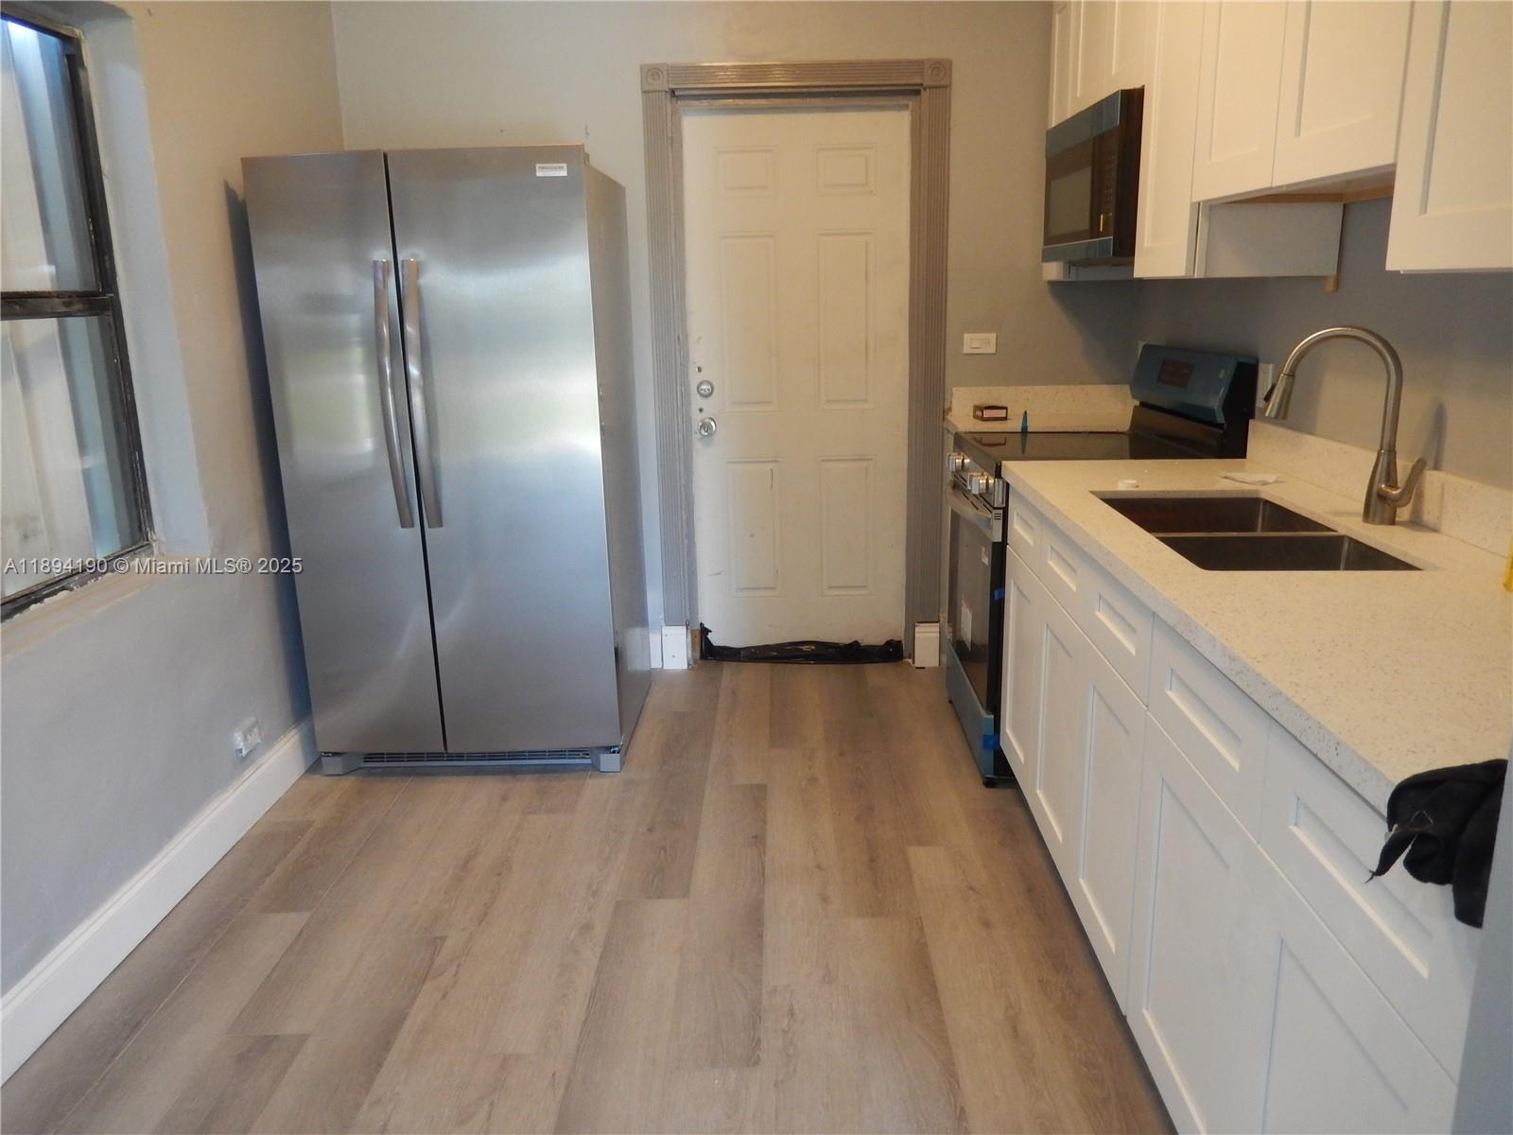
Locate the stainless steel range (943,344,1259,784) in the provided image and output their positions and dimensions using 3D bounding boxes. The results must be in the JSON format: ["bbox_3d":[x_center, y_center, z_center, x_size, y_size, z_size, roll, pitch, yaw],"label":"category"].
[{"bbox_3d":[0.952,-0.052,3.303,0.690,1.183,0.760,-1,15,2],"label":"stainless steel range"}]

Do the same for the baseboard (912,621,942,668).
[{"bbox_3d":[0.634,0.286,4.043,0.098,0.168,0.030,-1,15,2],"label":"baseboard"}]

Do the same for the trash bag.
[{"bbox_3d":[0.172,0.289,4.133,0.786,0.136,0.101,-1,15,2],"label":"trash bag"}]

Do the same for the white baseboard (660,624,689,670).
[{"bbox_3d":[-0.303,0.299,4.069,0.094,0.168,0.030,-1,15,2],"label":"white baseboard"}]

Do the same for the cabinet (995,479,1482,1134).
[{"bbox_3d":[0.957,0.444,1.998,0.609,0.881,2.055,-1,15,2],"label":"cabinet"}]

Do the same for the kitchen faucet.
[{"bbox_3d":[1.109,-0.264,2.054,0.265,0.371,0.101,-1,15,2],"label":"kitchen faucet"}]

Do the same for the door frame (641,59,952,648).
[{"bbox_3d":[0.151,-0.667,3.849,1.022,2.040,0.126,-1,15,2],"label":"door frame"}]

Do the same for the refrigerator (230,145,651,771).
[{"bbox_3d":[-0.845,-0.315,3.349,0.878,1.742,0.836,-1,15,2],"label":"refrigerator"}]

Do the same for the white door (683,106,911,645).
[{"bbox_3d":[0.153,-0.608,3.912,0.790,1.934,0.055,-1,15,2],"label":"white door"}]

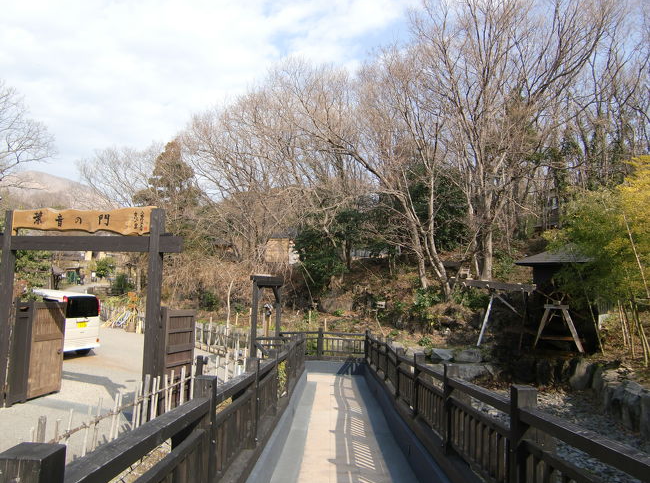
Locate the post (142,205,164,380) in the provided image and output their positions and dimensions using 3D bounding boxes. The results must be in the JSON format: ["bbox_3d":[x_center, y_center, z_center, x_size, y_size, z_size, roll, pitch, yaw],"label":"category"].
[{"bbox_3d":[-2.743,1.120,8.425,0.175,3.330,0.175,0,-6,14],"label":"post"}]

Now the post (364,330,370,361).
[{"bbox_3d":[1.060,2.557,13.021,0.130,0.760,0.130,1,-5,1],"label":"post"}]

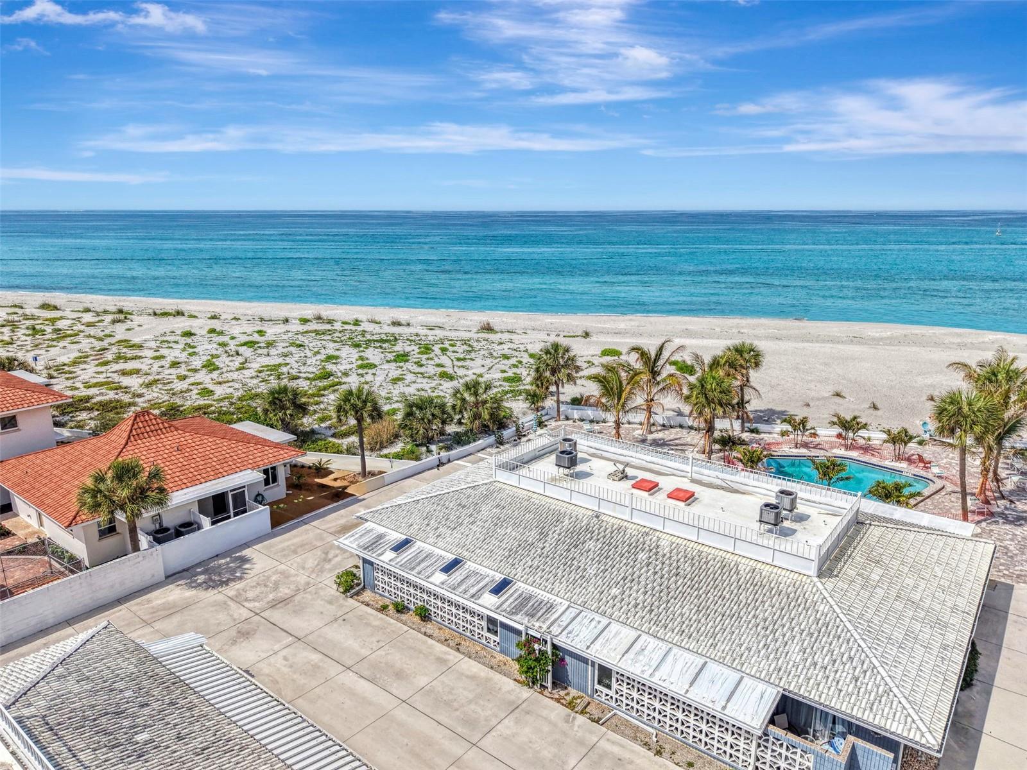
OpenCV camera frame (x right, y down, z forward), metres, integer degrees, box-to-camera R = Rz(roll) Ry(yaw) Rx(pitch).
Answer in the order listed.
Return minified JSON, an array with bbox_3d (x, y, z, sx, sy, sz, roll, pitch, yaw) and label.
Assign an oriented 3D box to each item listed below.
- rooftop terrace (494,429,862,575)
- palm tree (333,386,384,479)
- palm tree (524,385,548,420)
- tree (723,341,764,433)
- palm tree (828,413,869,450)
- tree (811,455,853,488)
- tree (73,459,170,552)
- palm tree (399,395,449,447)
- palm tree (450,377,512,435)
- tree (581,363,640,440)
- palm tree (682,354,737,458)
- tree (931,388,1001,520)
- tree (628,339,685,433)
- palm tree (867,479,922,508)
[{"bbox_3d":[7.068,4.763,33.422,15.590,1.230,6.280,11,17,37],"label":"rooftop terrace"},{"bbox_3d":[-9.774,3.004,45.240,3.090,6.140,3.090,0,14,0],"label":"palm tree"},{"bbox_3d":[1.834,1.154,58.249,2.030,2.310,2.030,0,14,0],"label":"palm tree"},{"bbox_3d":[18.052,0.303,55.144,3.210,7.300,3.110,5,14,18],"label":"tree"},{"bbox_3d":[24.032,3.381,51.157,2.820,2.780,2.820,0,14,0],"label":"palm tree"},{"bbox_3d":[19.679,5.582,43.875,2.660,2.390,2.580,6,15,25],"label":"tree"},{"bbox_3d":[-17.620,6.236,32.407,4.160,6.190,4.160,0,14,0],"label":"tree"},{"bbox_3d":[-6.608,2.364,52.836,3.750,3.350,3.750,0,14,0],"label":"palm tree"},{"bbox_3d":[-2.651,1.617,55.520,4.740,4.540,4.590,-1,14,-3],"label":"palm tree"},{"bbox_3d":[7.235,1.291,52.918,4.450,5.990,4.450,0,14,0],"label":"tree"},{"bbox_3d":[13.827,1.660,49.244,3.800,7.450,3.690,4,14,16],"label":"palm tree"},{"bbox_3d":[24.583,3.907,39.010,3.750,7.560,3.750,0,14,0],"label":"tree"},{"bbox_3d":[10.813,0.182,54.270,4.430,7.500,4.430,0,14,0],"label":"tree"},{"bbox_3d":[21.395,6.396,40.041,3.060,2.240,3.060,0,14,0],"label":"palm tree"}]

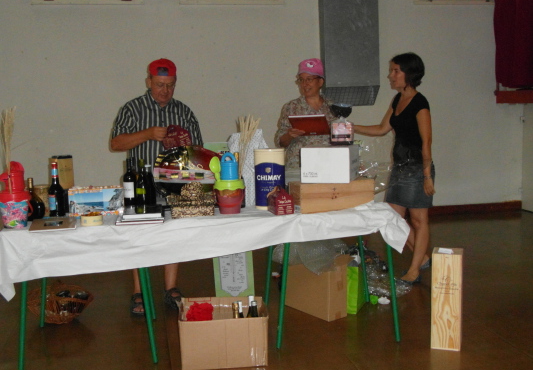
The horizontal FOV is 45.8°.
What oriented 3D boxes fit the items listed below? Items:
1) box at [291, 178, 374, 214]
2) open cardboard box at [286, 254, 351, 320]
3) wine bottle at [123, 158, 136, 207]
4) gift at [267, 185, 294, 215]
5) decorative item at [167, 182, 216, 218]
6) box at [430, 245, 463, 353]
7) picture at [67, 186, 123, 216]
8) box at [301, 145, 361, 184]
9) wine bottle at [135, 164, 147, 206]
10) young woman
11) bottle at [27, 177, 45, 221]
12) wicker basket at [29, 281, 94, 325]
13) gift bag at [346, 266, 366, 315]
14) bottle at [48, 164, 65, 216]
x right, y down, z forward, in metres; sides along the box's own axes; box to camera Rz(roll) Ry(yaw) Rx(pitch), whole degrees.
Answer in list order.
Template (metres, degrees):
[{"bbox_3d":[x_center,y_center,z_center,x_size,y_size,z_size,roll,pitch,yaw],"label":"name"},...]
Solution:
[{"bbox_3d":[0.373,0.053,3.641,0.455,0.165,0.210,-4,8,-19],"label":"box"},{"bbox_3d":[0.313,0.644,4.130,0.185,0.360,0.455,-8,10,-38],"label":"open cardboard box"},{"bbox_3d":[-0.788,0.004,3.641,0.075,0.306,0.075,-3,8,-10],"label":"wine bottle"},{"bbox_3d":[0.086,0.079,3.514,0.103,0.152,0.160,-3,8,-10],"label":"gift"},{"bbox_3d":[-0.429,0.066,3.566,0.265,0.195,0.220,-3,7,-11],"label":"decorative item"},{"bbox_3d":[1.000,0.628,3.481,0.155,0.525,0.160,1,8,19],"label":"box"},{"bbox_3d":[-0.950,0.089,3.539,0.297,0.150,0.095,-2,9,-8],"label":"picture"},{"bbox_3d":[0.370,-0.122,3.631,0.270,0.190,0.290,1,8,18],"label":"box"},{"bbox_3d":[-0.734,0.001,3.676,0.076,0.300,0.076,-3,8,-10],"label":"wine bottle"},{"bbox_3d":[0.958,-0.114,4.696,0.660,1.690,0.480,-6,9,-34],"label":"young woman"},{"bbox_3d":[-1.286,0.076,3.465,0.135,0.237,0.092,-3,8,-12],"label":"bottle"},{"bbox_3d":[-1.342,0.765,4.166,0.400,0.190,0.360,-2,7,-3],"label":"wicker basket"},{"bbox_3d":[0.575,0.653,4.174,0.110,0.320,0.260,2,8,22],"label":"gift bag"},{"bbox_3d":[-1.195,0.026,3.595,0.085,0.305,0.085,-1,7,0],"label":"bottle"}]

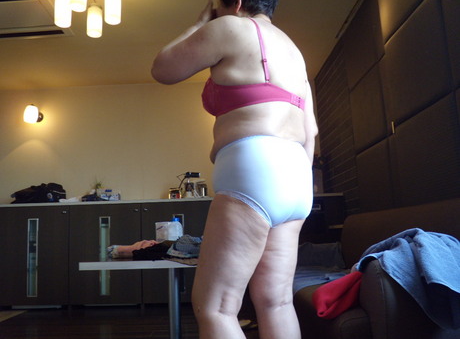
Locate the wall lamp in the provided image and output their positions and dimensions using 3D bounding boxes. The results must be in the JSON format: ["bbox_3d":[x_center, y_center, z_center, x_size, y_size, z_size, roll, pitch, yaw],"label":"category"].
[{"bbox_3d":[-2.079,-0.572,3.941,0.135,0.170,0.215,-2,-9,-1],"label":"wall lamp"}]

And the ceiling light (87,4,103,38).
[{"bbox_3d":[-0.820,-0.900,2.259,0.088,0.172,0.088,-2,-9,-1],"label":"ceiling light"}]

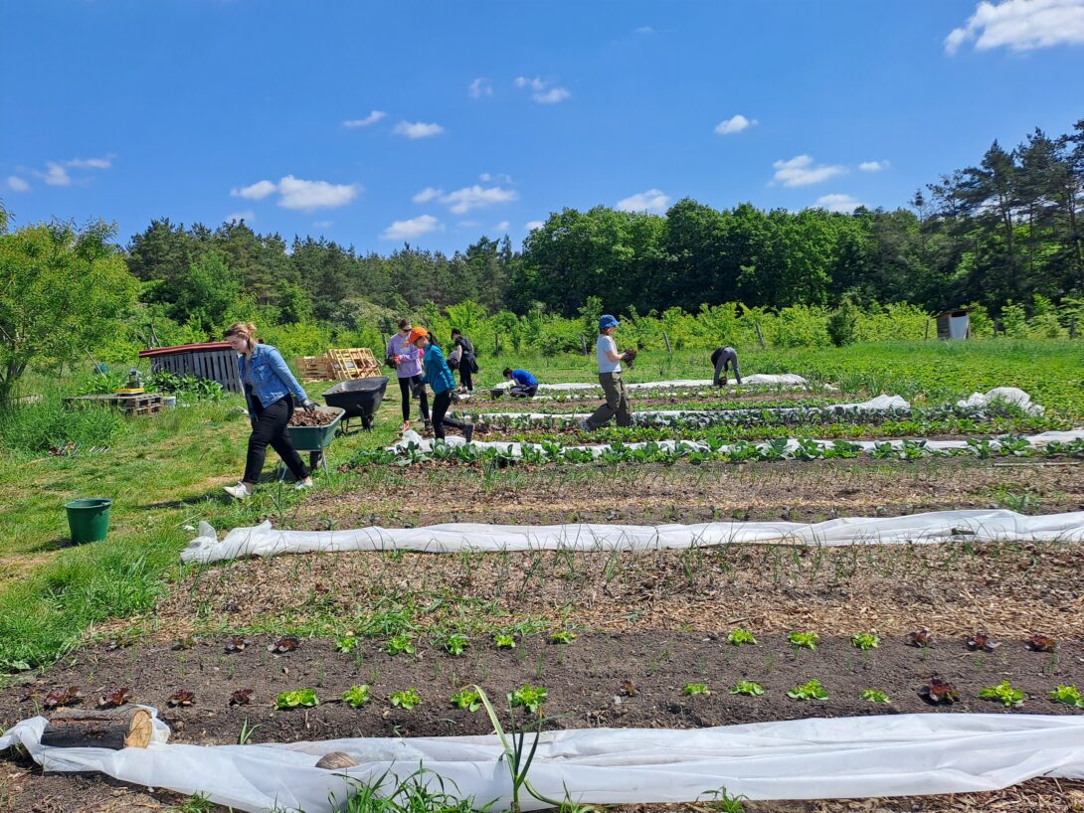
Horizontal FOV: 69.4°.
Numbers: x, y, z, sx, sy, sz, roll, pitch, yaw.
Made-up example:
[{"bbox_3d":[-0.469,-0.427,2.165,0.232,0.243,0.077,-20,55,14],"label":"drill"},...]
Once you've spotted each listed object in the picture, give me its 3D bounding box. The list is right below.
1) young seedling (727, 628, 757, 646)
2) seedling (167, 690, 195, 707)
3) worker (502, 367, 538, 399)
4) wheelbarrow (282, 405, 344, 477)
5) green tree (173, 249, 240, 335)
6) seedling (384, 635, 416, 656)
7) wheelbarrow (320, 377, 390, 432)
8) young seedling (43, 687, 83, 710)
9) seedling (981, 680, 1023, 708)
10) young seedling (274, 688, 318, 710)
[{"bbox_3d":[0.957,1.092,3.754,0.140,0.068,0.140,0,5,0],"label":"young seedling"},{"bbox_3d":[-1.466,1.191,3.185,0.110,0.070,0.101,0,6,0],"label":"seedling"},{"bbox_3d":[-0.501,-0.560,17.489,0.780,0.700,0.500,0,6,-5],"label":"worker"},{"bbox_3d":[-2.441,0.391,8.126,0.660,0.650,1.400,0,6,0],"label":"wheelbarrow"},{"bbox_3d":[-21.252,-6.726,49.582,4.300,6.800,4.300,0,6,0],"label":"green tree"},{"bbox_3d":[-0.671,1.133,3.710,0.146,0.080,0.135,0,6,0],"label":"seedling"},{"bbox_3d":[-2.724,0.052,11.258,0.700,0.720,1.400,0,6,0],"label":"wheelbarrow"},{"bbox_3d":[-1.913,1.164,3.122,0.155,0.080,0.140,0,6,0],"label":"young seedling"},{"bbox_3d":[1.853,1.155,3.155,0.180,0.090,0.170,0,6,0],"label":"seedling"},{"bbox_3d":[-0.978,1.166,3.124,0.170,0.075,0.150,0,6,0],"label":"young seedling"}]

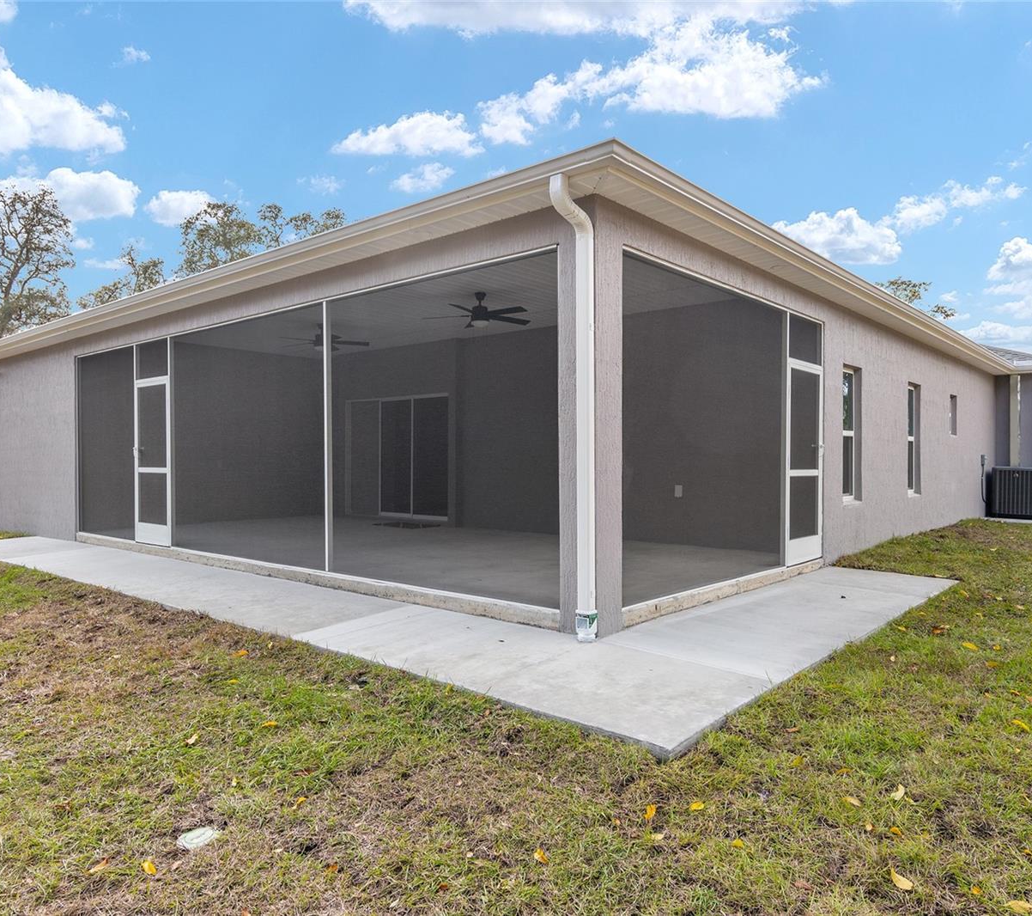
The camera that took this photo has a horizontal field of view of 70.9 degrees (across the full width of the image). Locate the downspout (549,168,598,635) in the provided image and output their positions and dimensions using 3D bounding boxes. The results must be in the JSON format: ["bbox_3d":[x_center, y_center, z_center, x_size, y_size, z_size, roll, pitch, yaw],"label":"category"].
[{"bbox_3d":[0.365,-0.291,4.731,0.115,3.030,0.380,0,0,40],"label":"downspout"}]

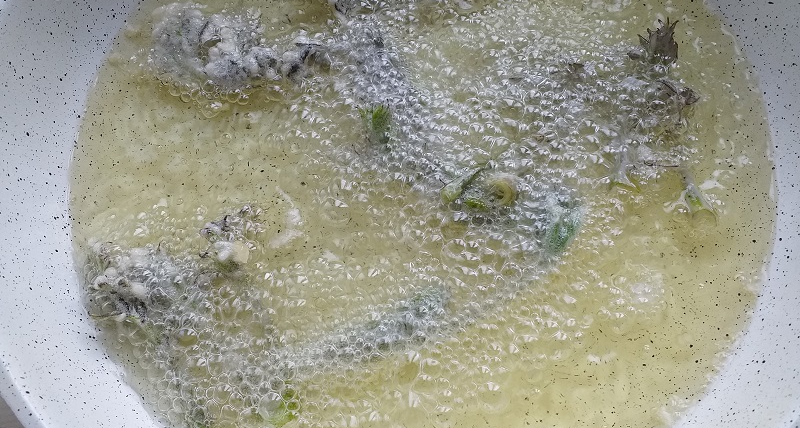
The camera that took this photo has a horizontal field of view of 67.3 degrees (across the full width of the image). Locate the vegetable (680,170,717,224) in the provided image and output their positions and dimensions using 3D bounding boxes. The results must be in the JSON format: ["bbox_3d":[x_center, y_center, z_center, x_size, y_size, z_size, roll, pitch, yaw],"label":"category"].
[{"bbox_3d":[0.111,-0.006,0.224,0.011,0.008,0.019,-13,72,-1],"label":"vegetable"}]

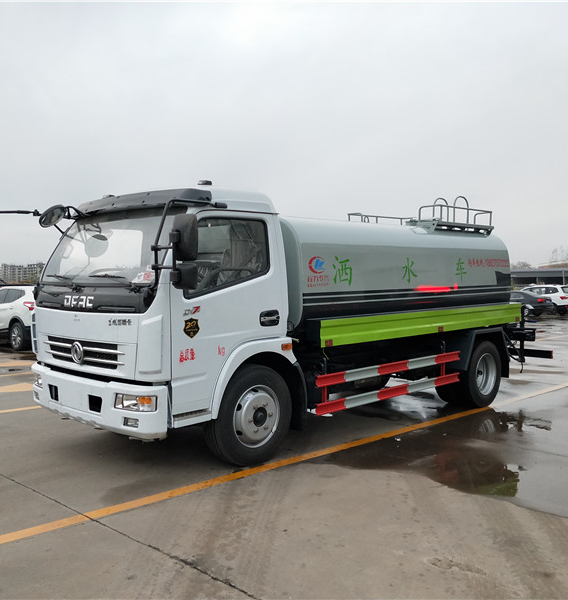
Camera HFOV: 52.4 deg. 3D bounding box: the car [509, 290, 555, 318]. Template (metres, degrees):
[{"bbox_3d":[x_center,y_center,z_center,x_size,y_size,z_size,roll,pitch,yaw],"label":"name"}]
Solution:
[{"bbox_3d":[13.463,0.178,34.239,1.800,1.460,4.650,-1,1,-43],"label":"car"}]

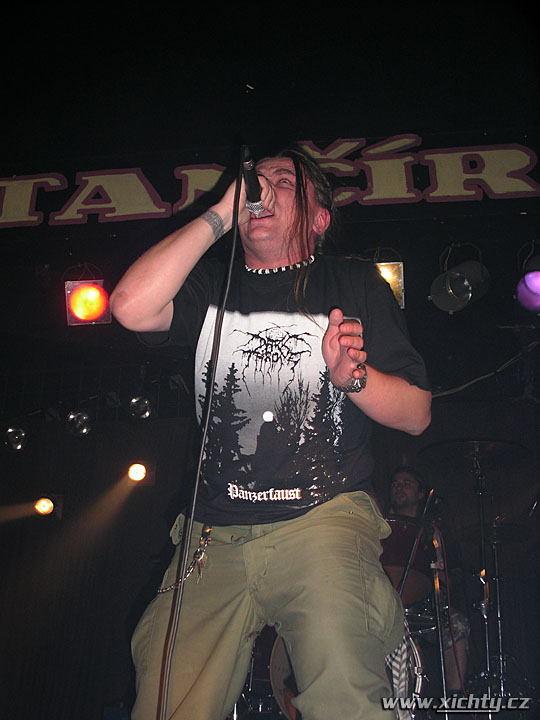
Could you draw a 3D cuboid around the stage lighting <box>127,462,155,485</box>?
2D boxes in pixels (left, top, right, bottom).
[{"bbox_3d":[-1.103,0.954,6.902,0.210,0.200,0.220,5,18,14],"label":"stage lighting"}]

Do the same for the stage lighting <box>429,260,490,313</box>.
[{"bbox_3d":[1.032,-0.403,4.267,0.225,0.225,0.300,11,22,32],"label":"stage lighting"}]

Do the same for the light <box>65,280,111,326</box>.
[{"bbox_3d":[-0.987,-0.343,4.384,0.240,0.240,0.280,0,16,-4],"label":"light"}]

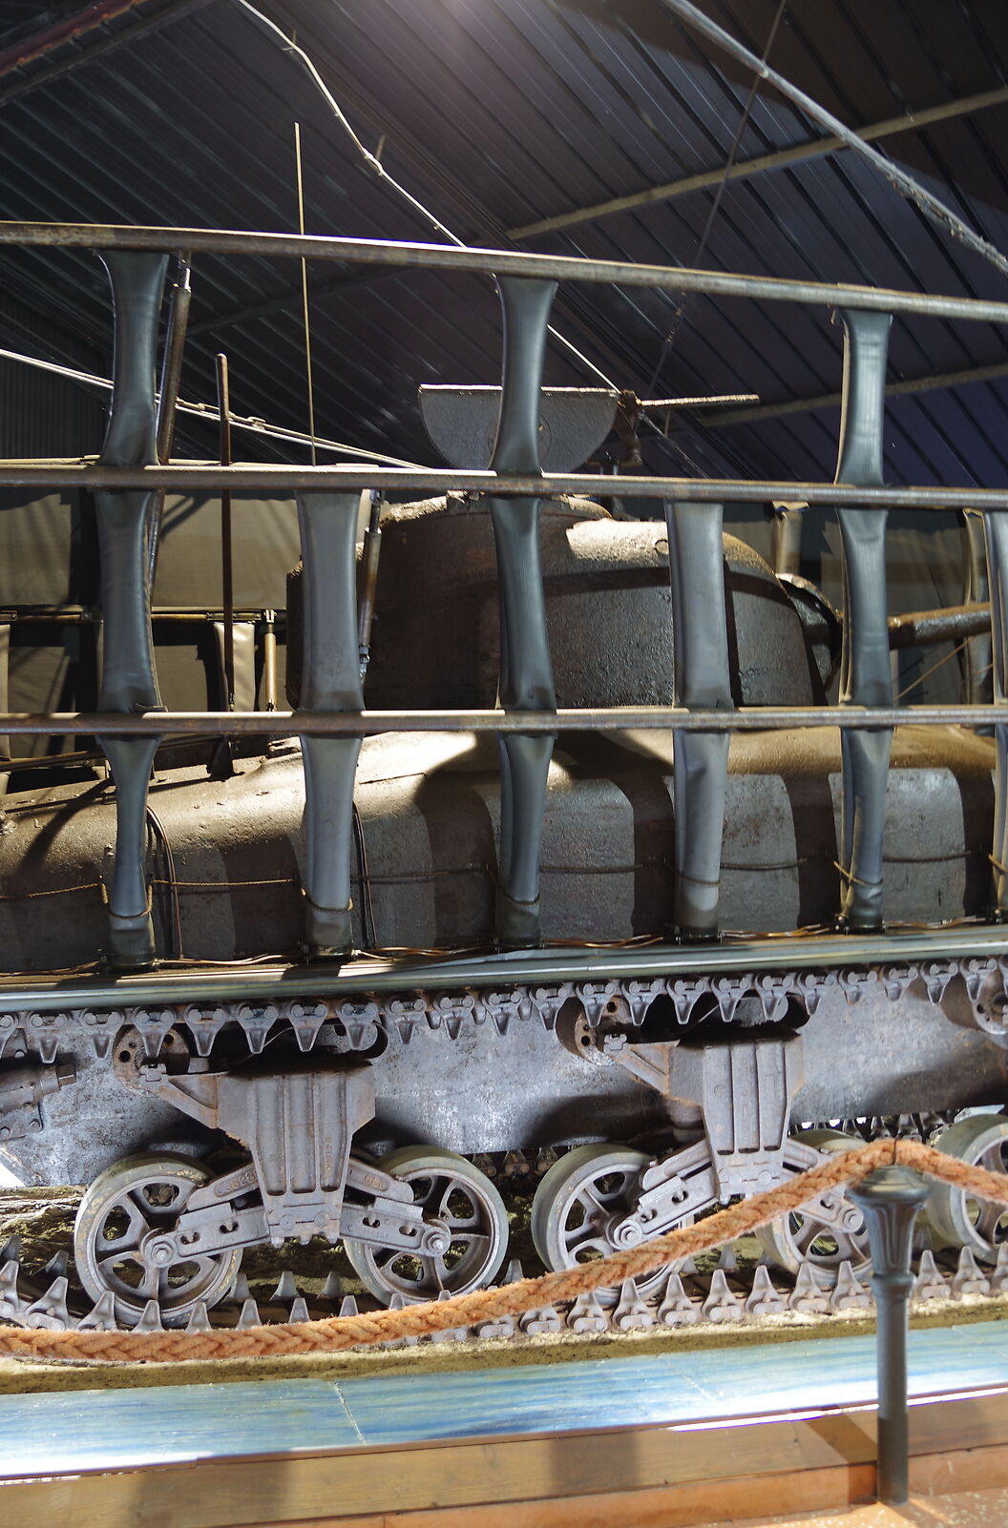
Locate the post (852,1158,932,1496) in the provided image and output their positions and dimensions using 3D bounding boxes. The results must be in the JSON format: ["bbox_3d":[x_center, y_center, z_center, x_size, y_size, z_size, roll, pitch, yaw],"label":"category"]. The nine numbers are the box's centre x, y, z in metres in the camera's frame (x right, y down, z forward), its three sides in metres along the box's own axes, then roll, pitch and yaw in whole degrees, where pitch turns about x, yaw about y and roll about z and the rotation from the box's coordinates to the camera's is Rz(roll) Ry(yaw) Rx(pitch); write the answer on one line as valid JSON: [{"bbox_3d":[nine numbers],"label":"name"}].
[{"bbox_3d":[1.004,1.474,3.950,0.190,0.875,0.190,0,-3,-16],"label":"post"}]

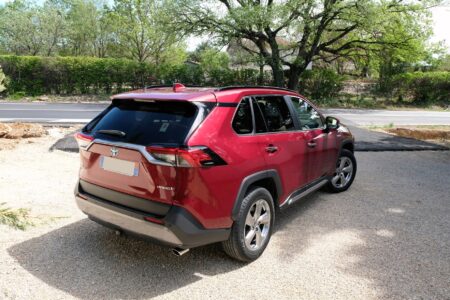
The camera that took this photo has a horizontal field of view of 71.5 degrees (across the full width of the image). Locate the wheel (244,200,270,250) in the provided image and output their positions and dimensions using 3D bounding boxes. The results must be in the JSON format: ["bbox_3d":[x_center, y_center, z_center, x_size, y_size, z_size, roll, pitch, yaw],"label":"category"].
[{"bbox_3d":[0.265,0.715,3.075,0.190,0.495,0.495,7,12,36],"label":"wheel"}]

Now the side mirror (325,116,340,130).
[{"bbox_3d":[1.498,-0.362,4.339,0.215,0.175,0.140,7,12,36],"label":"side mirror"}]

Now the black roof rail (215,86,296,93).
[{"bbox_3d":[0.431,-0.666,3.474,0.050,0.075,1.780,7,12,36],"label":"black roof rail"}]

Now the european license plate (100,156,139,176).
[{"bbox_3d":[-0.921,0.142,2.741,0.530,0.125,0.020,7,12,36],"label":"european license plate"}]

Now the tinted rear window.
[{"bbox_3d":[-0.790,-0.246,2.880,1.340,0.460,0.130,7,-25,36],"label":"tinted rear window"}]

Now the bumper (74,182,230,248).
[{"bbox_3d":[-0.812,0.534,2.972,1.800,0.410,0.570,7,12,36],"label":"bumper"}]

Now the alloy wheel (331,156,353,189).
[{"bbox_3d":[1.878,0.355,5.192,0.495,0.495,0.190,-5,11,-27],"label":"alloy wheel"}]

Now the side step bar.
[{"bbox_3d":[1.089,0.515,3.987,0.130,0.100,1.500,7,12,36],"label":"side step bar"}]

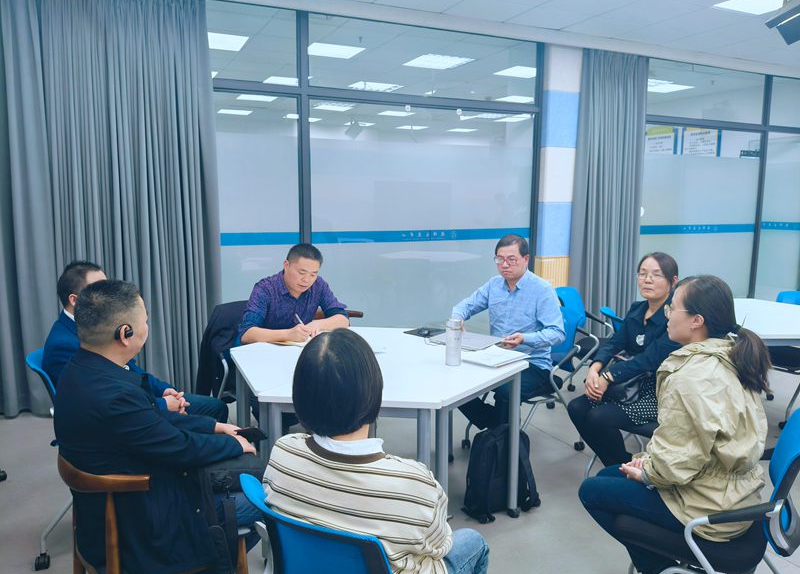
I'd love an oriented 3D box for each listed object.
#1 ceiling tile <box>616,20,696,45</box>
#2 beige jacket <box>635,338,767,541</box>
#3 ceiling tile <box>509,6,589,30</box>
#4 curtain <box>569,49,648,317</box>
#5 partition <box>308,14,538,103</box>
[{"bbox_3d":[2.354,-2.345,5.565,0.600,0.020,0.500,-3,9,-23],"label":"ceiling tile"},{"bbox_3d":[0.998,0.479,2.023,0.460,0.630,0.480,5,10,25],"label":"beige jacket"},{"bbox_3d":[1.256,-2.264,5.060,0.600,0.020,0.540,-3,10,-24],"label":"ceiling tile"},{"bbox_3d":[2.111,-0.839,6.046,0.940,2.900,0.160,-3,10,-24],"label":"curtain"},{"bbox_3d":[0.276,-1.947,5.221,2.180,0.600,0.050,-3,9,-23],"label":"partition"}]

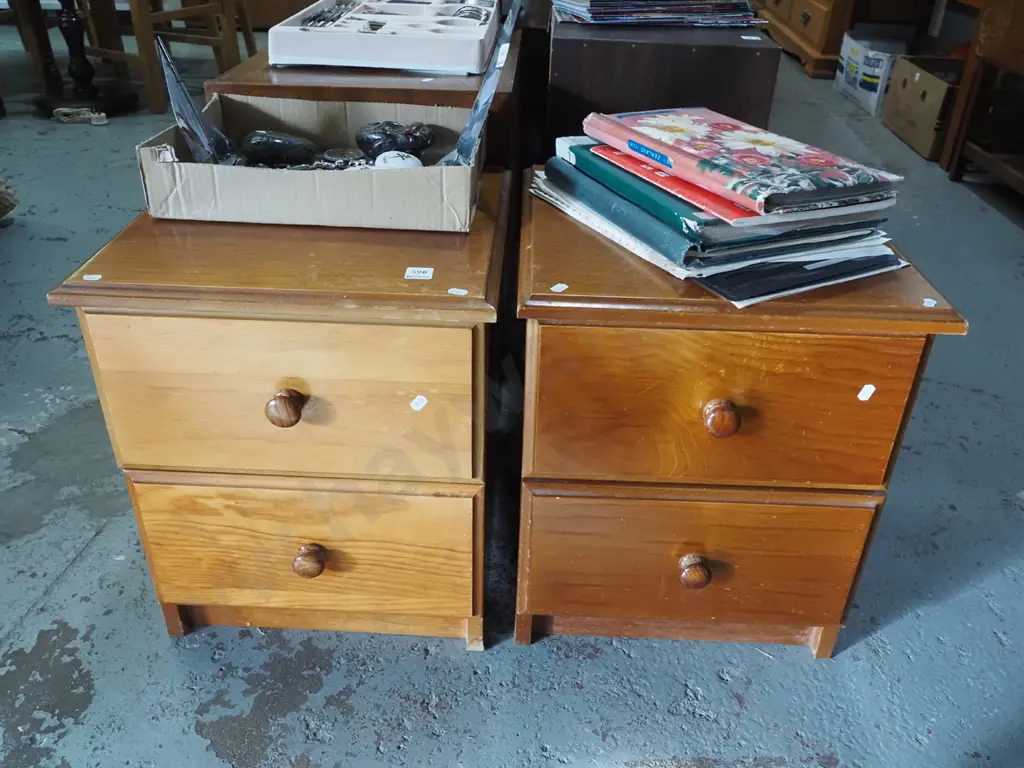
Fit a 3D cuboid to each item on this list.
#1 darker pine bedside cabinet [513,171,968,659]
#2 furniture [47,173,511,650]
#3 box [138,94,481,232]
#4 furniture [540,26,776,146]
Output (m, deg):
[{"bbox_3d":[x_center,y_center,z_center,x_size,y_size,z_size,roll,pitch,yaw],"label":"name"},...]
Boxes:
[{"bbox_3d":[0.223,0.034,1.115,0.435,0.518,0.443,2,32,1],"label":"darker pine bedside cabinet"},{"bbox_3d":[-0.231,0.023,1.111,0.435,0.518,0.443,2,32,1],"label":"furniture"},{"bbox_3d":[-0.232,-0.292,1.064,0.385,0.088,0.250,3,32,2],"label":"box"},{"bbox_3d":[0.259,-0.390,1.688,0.363,0.650,0.440,4,32,3],"label":"furniture"}]

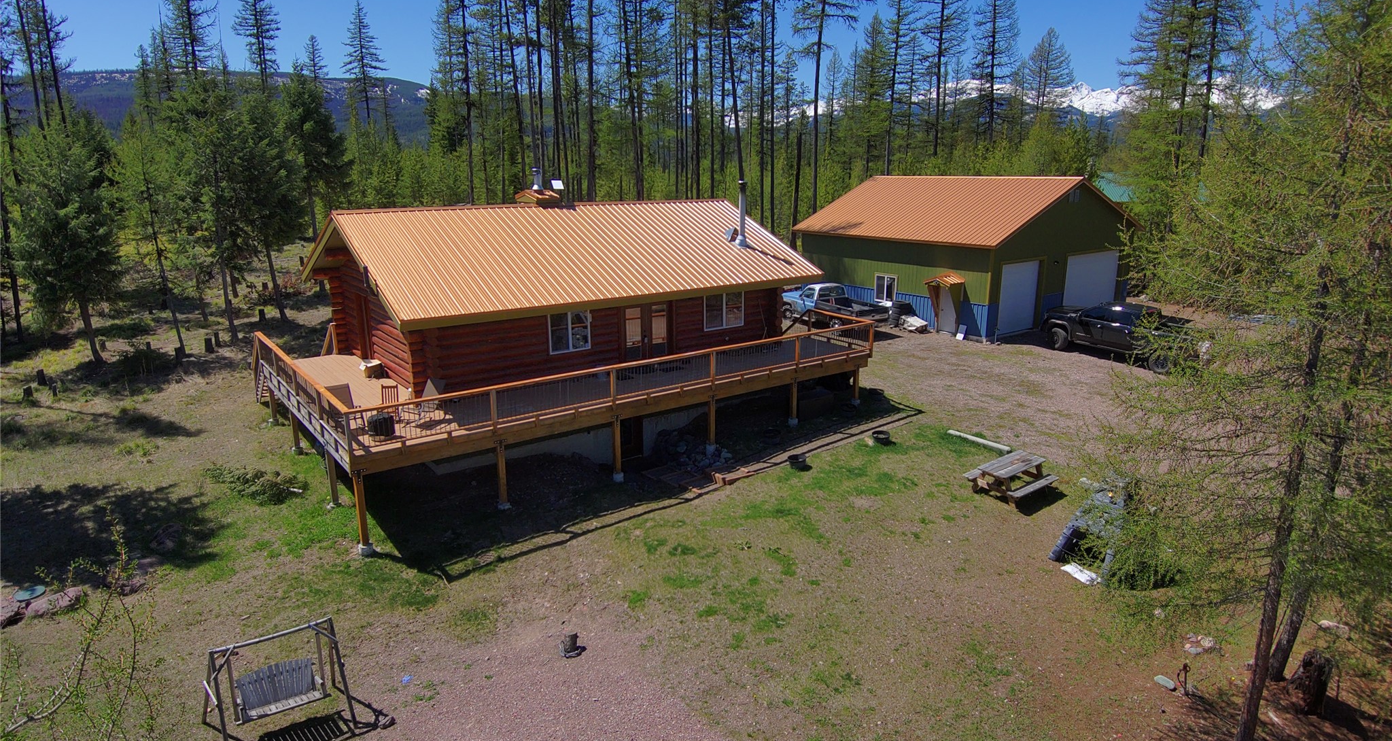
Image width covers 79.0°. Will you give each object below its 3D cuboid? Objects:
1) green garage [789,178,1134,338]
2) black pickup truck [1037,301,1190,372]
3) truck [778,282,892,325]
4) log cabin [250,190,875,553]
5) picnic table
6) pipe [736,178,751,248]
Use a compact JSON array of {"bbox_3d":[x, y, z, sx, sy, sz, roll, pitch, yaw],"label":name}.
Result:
[{"bbox_3d":[13.556,-6.462,42.564,12.808,6.516,11.735,-11,18,-37],"label":"green garage"},{"bbox_3d":[15.656,-1.396,30.899,2.030,1.940,5.900,-11,19,-37],"label":"black pickup truck"},{"bbox_3d":[5.885,-2.808,36.771,1.960,1.850,5.400,-8,16,-30],"label":"truck"},{"bbox_3d":[-4.185,-1.706,25.780,15.500,6.900,11.750,-10,17,-35],"label":"log cabin"},{"bbox_3d":[7.699,2.648,20.566,1.830,0.760,1.480,-11,18,-37],"label":"picnic table"},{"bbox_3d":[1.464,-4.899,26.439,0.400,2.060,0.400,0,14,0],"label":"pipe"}]

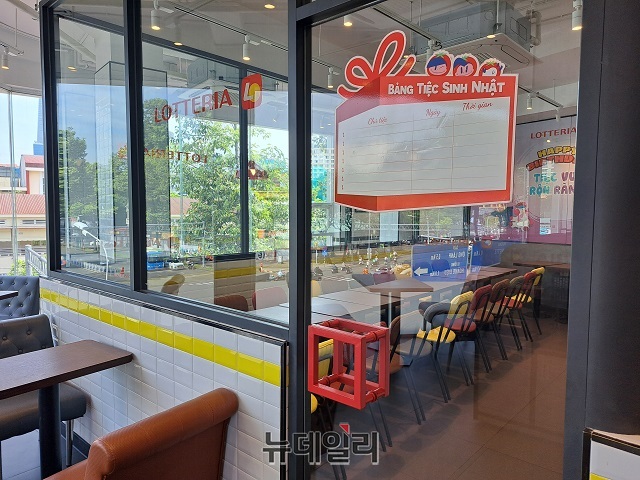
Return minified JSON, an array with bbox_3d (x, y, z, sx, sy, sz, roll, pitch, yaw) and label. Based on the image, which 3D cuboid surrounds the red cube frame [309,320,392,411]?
[{"bbox_3d":[0.088,0.377,1.385,0.207,0.208,0.139,3,4,41],"label":"red cube frame"}]

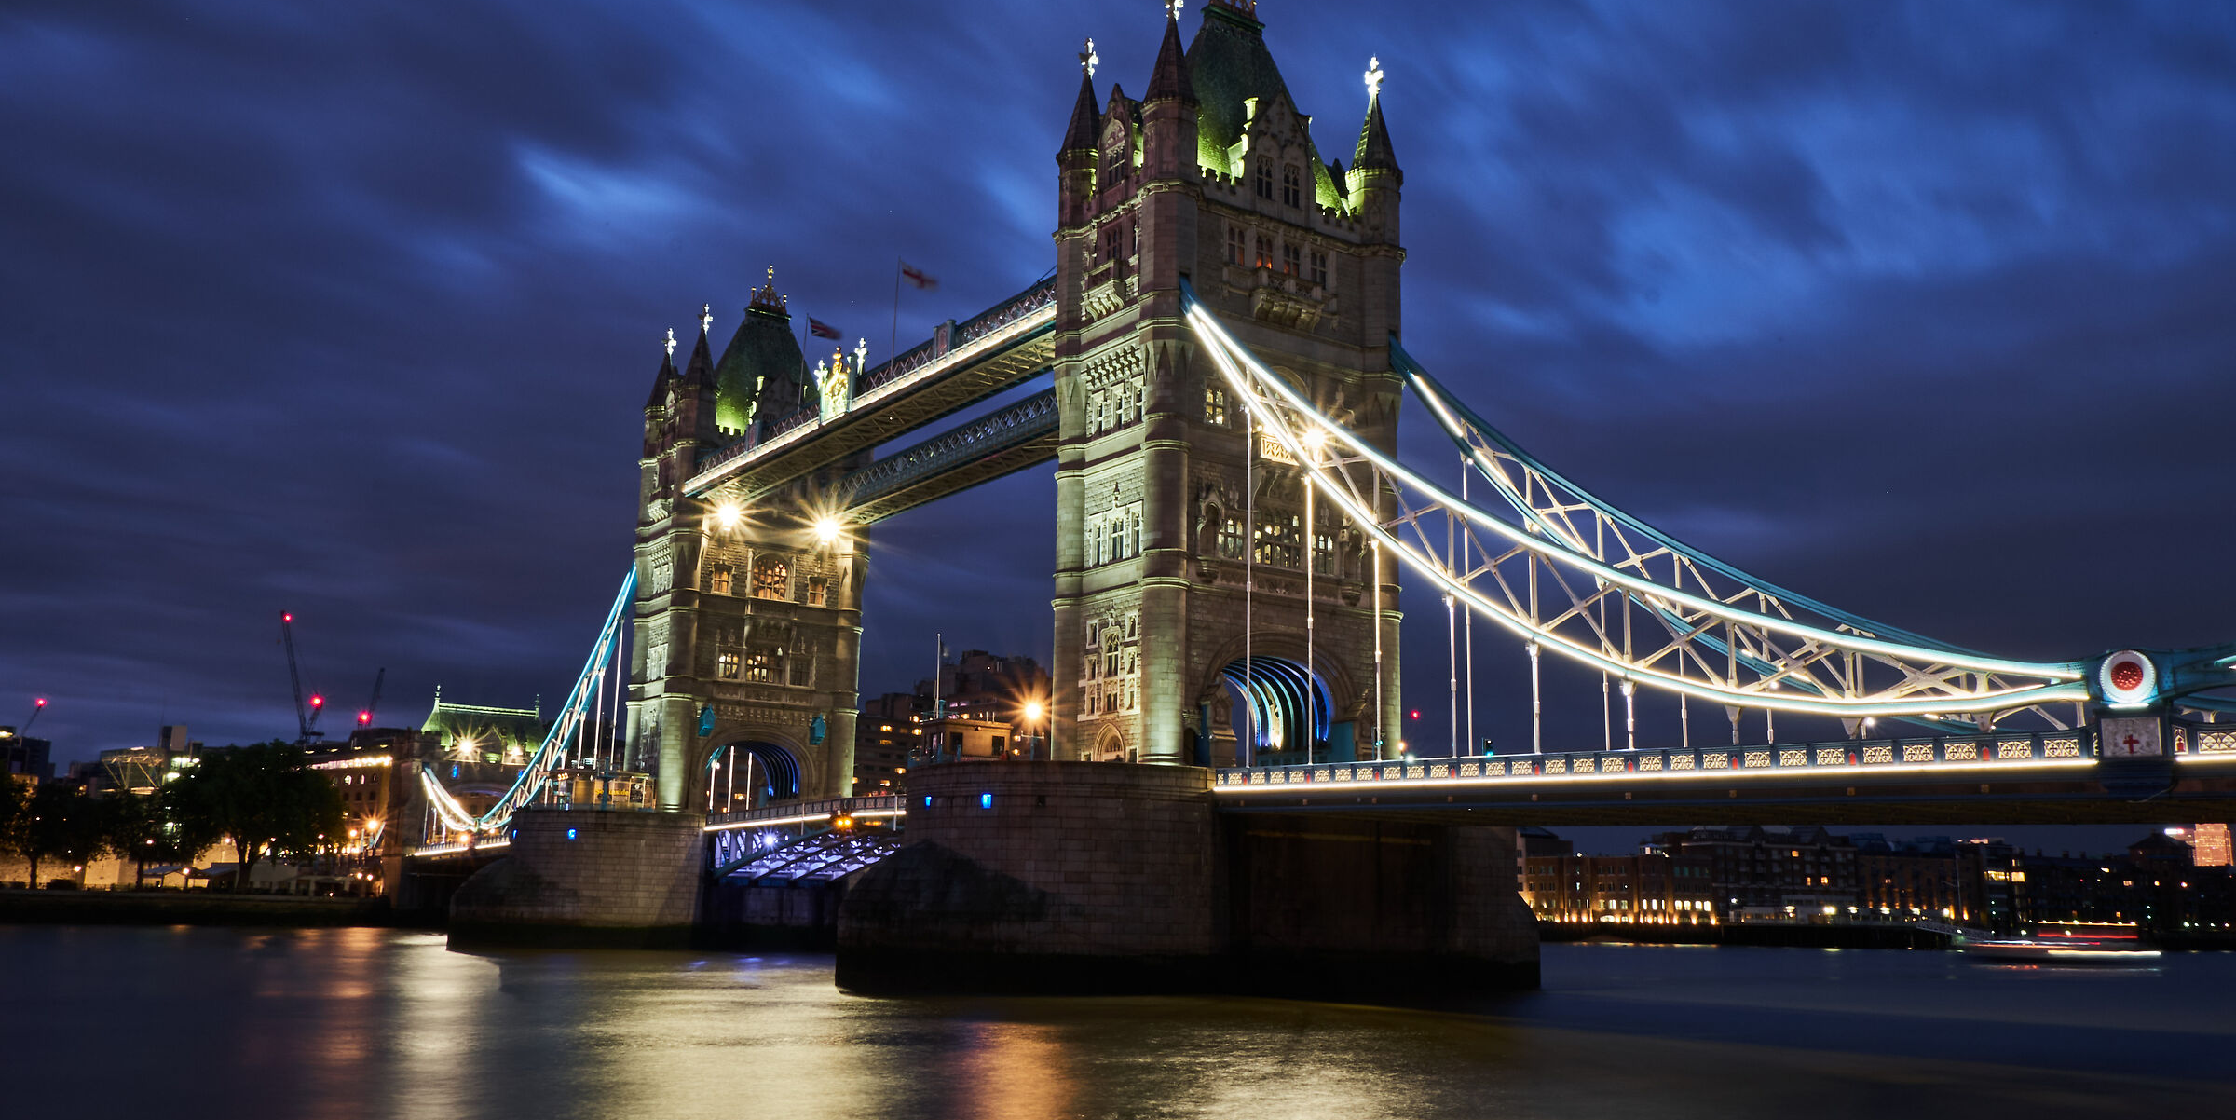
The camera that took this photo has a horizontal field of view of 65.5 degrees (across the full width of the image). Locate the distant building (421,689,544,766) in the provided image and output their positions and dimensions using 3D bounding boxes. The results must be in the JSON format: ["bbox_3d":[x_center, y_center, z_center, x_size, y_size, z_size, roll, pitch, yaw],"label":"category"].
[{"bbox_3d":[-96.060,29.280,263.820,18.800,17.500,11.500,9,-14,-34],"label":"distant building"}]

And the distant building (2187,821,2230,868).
[{"bbox_3d":[2103.180,604.690,3338.320,58.000,235.000,58.000,-6,-13,31],"label":"distant building"}]

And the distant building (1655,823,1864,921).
[{"bbox_3d":[159.690,79.760,435.730,49.770,24.300,19.000,7,-13,-26],"label":"distant building"}]

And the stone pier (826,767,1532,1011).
[{"bbox_3d":[7.230,21.490,115.290,56.300,13.600,21.300,9,-14,-34],"label":"stone pier"}]

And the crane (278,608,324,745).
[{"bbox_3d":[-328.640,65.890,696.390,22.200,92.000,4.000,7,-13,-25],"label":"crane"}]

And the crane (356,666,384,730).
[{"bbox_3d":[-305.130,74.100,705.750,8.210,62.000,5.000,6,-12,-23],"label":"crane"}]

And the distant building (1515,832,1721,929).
[{"bbox_3d":[115.710,77.900,418.580,46.920,19.300,24.000,3,-12,-7],"label":"distant building"}]

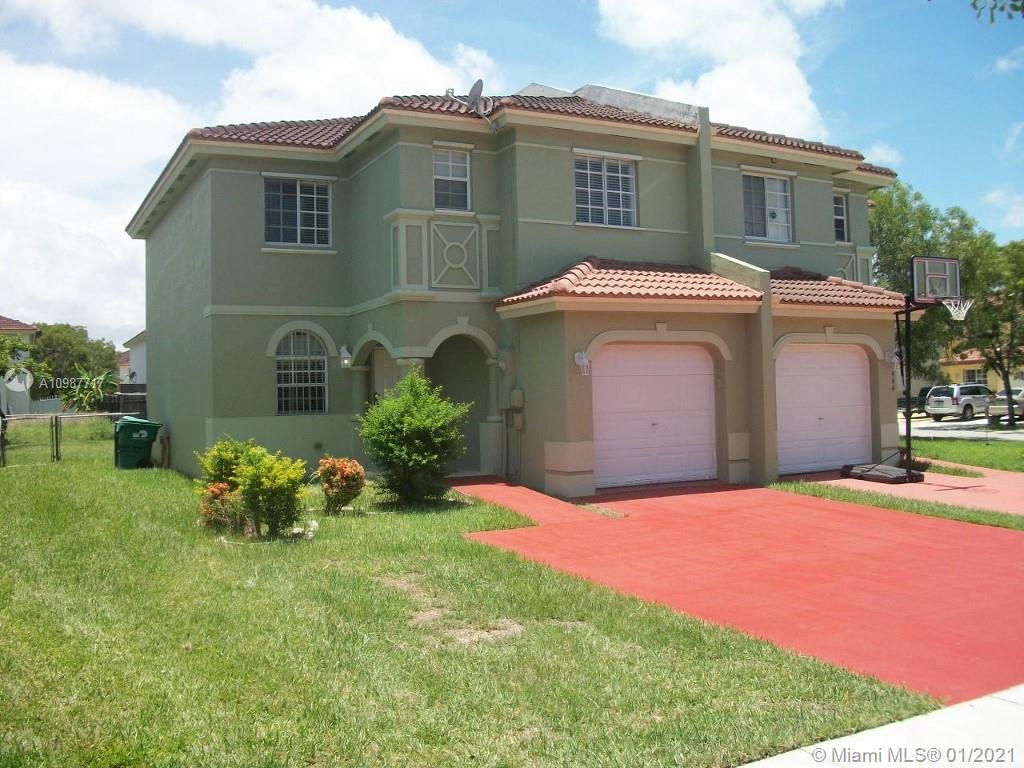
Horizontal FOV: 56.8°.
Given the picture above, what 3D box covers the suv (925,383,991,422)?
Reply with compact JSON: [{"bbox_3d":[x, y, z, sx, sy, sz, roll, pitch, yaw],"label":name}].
[{"bbox_3d":[22.191,0.850,45.786,4.600,1.740,1.830,-1,0,-34],"label":"suv"}]

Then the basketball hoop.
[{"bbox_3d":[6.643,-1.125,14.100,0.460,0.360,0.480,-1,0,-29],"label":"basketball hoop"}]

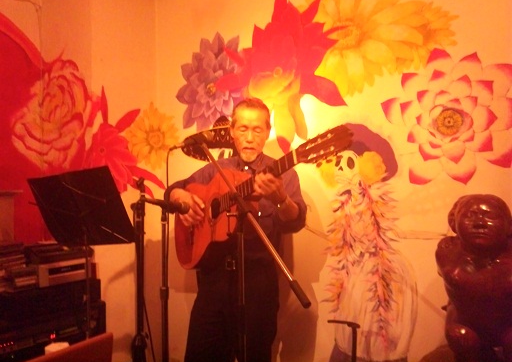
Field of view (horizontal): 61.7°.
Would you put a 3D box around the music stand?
[{"bbox_3d":[-0.630,0.590,1.610,0.500,1.270,0.440,0,1,36],"label":"music stand"}]

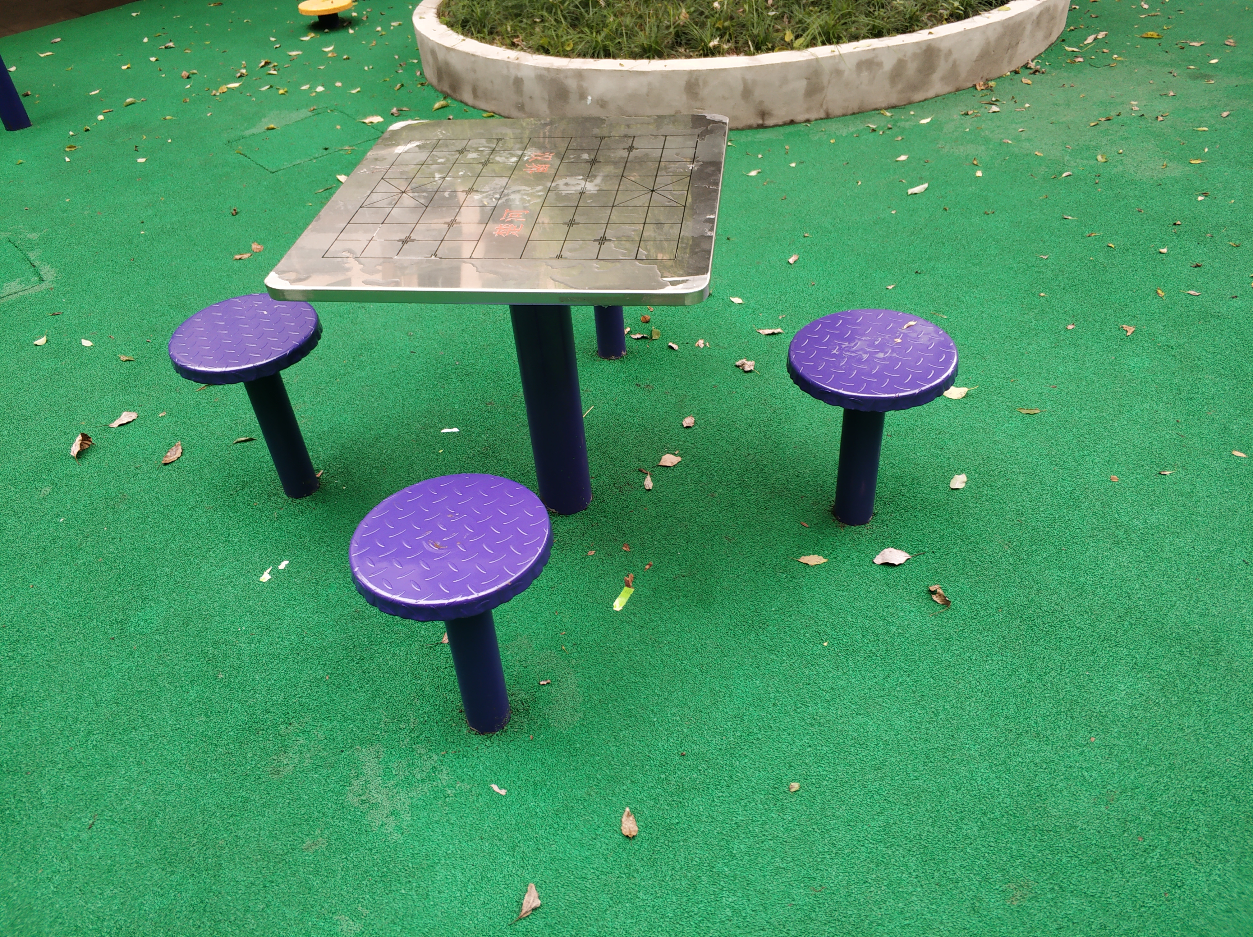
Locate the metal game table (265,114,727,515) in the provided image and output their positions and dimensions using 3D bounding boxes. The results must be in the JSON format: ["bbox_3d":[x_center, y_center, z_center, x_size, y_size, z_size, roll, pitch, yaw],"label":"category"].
[{"bbox_3d":[-0.160,-0.213,1.977,0.699,0.736,0.693,2,41,8],"label":"metal game table"}]

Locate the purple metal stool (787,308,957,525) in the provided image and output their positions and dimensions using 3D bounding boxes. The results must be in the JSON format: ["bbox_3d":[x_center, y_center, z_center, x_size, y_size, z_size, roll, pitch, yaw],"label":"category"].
[{"bbox_3d":[0.476,-0.062,1.965,0.310,0.427,0.310,-5,40,0],"label":"purple metal stool"}]

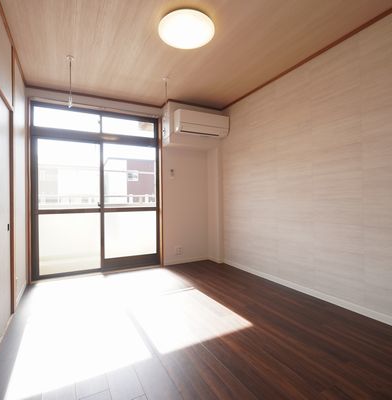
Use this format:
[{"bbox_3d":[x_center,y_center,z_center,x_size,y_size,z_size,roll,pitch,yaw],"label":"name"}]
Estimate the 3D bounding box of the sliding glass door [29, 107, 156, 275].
[{"bbox_3d":[-1.314,-0.113,3.521,1.680,2.250,0.100,0,0,-27],"label":"sliding glass door"}]

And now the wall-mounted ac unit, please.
[{"bbox_3d":[0.101,-1.107,3.673,0.800,0.295,0.225,0,0,-27],"label":"wall-mounted ac unit"}]

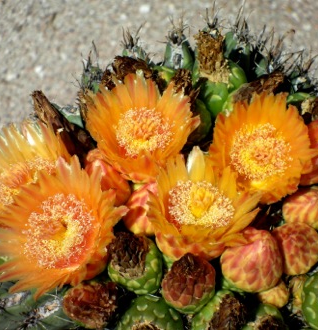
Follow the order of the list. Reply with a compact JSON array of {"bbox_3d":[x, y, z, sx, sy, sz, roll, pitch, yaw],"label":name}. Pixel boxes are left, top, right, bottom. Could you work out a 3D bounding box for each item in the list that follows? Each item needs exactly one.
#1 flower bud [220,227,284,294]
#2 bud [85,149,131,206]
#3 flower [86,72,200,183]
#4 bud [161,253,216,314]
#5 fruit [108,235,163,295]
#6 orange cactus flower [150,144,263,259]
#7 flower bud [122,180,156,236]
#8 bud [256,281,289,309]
[{"bbox_3d":[0.048,0.049,0.790,0.031,0.035,0.031,3,56,-5],"label":"flower bud"},{"bbox_3d":[-0.027,0.008,0.822,0.028,0.039,0.028,-25,37,29],"label":"bud"},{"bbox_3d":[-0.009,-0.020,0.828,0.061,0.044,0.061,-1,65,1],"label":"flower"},{"bbox_3d":[0.015,0.061,0.790,0.028,0.035,0.028,0,44,0],"label":"bud"},{"bbox_3d":[-0.012,0.051,0.793,0.028,0.036,0.028,-17,42,0],"label":"fruit"},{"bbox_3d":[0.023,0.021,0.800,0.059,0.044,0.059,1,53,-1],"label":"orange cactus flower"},{"bbox_3d":[-0.009,0.023,0.808,0.021,0.031,0.021,18,37,0],"label":"flower bud"},{"bbox_3d":[0.061,0.068,0.803,0.016,0.018,0.016,9,52,0],"label":"bud"}]

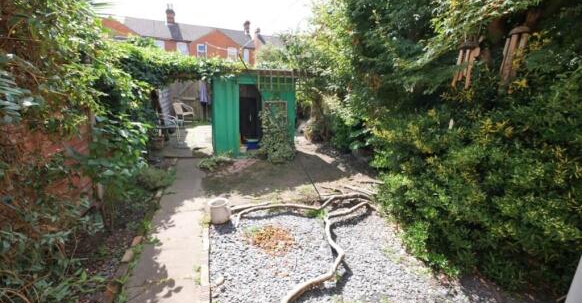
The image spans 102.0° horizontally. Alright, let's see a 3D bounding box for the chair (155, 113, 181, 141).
[{"bbox_3d":[-3.455,-0.710,6.547,0.580,0.740,0.570,-6,16,-22],"label":"chair"}]

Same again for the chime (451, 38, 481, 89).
[{"bbox_3d":[1.709,-0.850,2.300,0.200,0.480,0.200,10,18,34],"label":"chime"}]

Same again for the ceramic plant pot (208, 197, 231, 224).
[{"bbox_3d":[-0.834,0.677,2.699,0.225,0.215,0.225,0,15,0],"label":"ceramic plant pot"}]

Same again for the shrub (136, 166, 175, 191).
[{"bbox_3d":[-2.085,0.386,3.640,0.480,0.290,0.420,0,15,0],"label":"shrub"}]

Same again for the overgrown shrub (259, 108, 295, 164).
[{"bbox_3d":[-0.295,-0.380,5.017,0.720,1.100,0.480,0,15,0],"label":"overgrown shrub"}]

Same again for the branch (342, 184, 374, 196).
[{"bbox_3d":[0.965,0.570,3.372,0.478,0.080,0.110,11,18,35],"label":"branch"}]

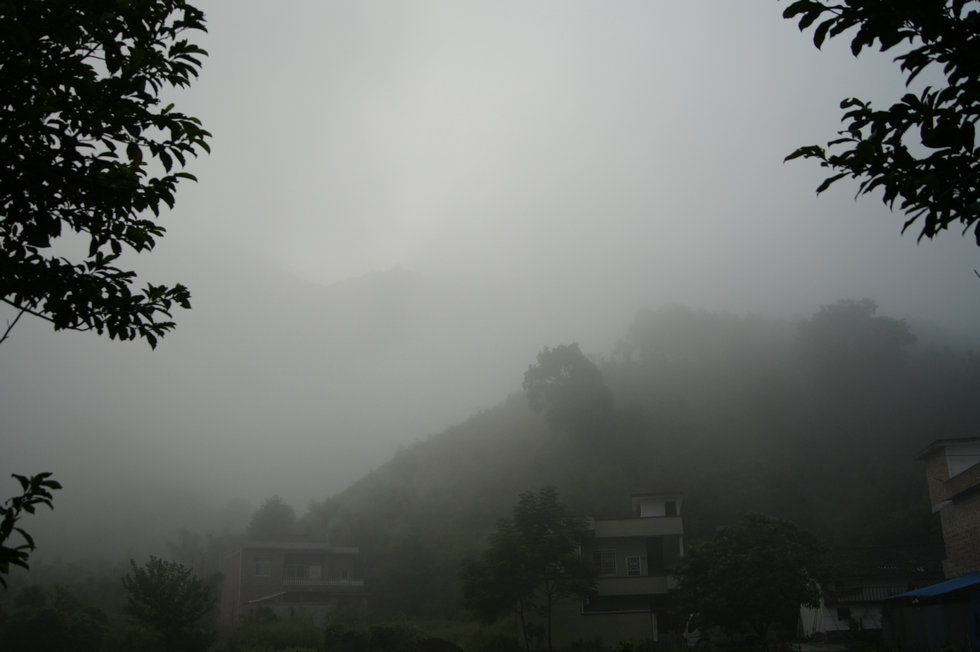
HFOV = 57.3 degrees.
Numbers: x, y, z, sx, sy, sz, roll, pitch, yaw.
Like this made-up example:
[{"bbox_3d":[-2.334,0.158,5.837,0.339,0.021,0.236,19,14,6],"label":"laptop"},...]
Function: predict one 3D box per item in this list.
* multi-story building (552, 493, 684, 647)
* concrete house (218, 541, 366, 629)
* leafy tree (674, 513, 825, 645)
[{"bbox_3d":[8.004,15.419,56.500,7.426,8.586,8.000,-4,-17,8],"label":"multi-story building"},{"bbox_3d":[-18.168,23.842,82.500,11.310,7.206,8.500,7,-19,-25],"label":"concrete house"},{"bbox_3d":[13.153,12.823,45.500,7.400,6.500,7.200,-1,-17,0],"label":"leafy tree"}]

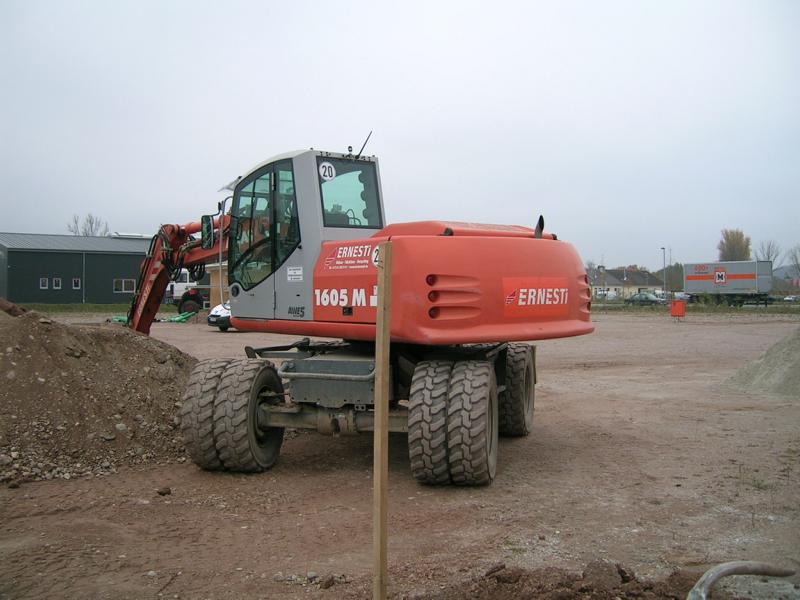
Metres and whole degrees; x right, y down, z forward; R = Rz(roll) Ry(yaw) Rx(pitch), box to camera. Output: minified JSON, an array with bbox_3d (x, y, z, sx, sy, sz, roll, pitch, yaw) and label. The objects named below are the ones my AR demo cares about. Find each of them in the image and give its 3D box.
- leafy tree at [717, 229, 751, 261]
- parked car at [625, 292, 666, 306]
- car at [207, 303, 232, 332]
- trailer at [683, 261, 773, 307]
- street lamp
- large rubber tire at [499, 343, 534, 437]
[{"bbox_3d":[48.984,-5.461,118.938,5.000,10.700,5.000,0,1,0],"label":"leafy tree"},{"bbox_3d":[25.700,-0.182,84.507,4.400,1.430,1.730,0,1,7],"label":"parked car"},{"bbox_3d":[-5.649,0.475,32.510,4.000,1.580,1.680,-1,1,-39],"label":"car"},{"bbox_3d":[30.296,-1.443,74.988,2.550,4.000,7.600,-1,1,-38],"label":"trailer"},{"bbox_3d":[32.491,-3.190,99.467,0.650,6.800,0.280,0,1,0],"label":"street lamp"},{"bbox_3d":[1.352,1.040,9.360,0.280,1.060,1.060,0,1,17],"label":"large rubber tire"}]

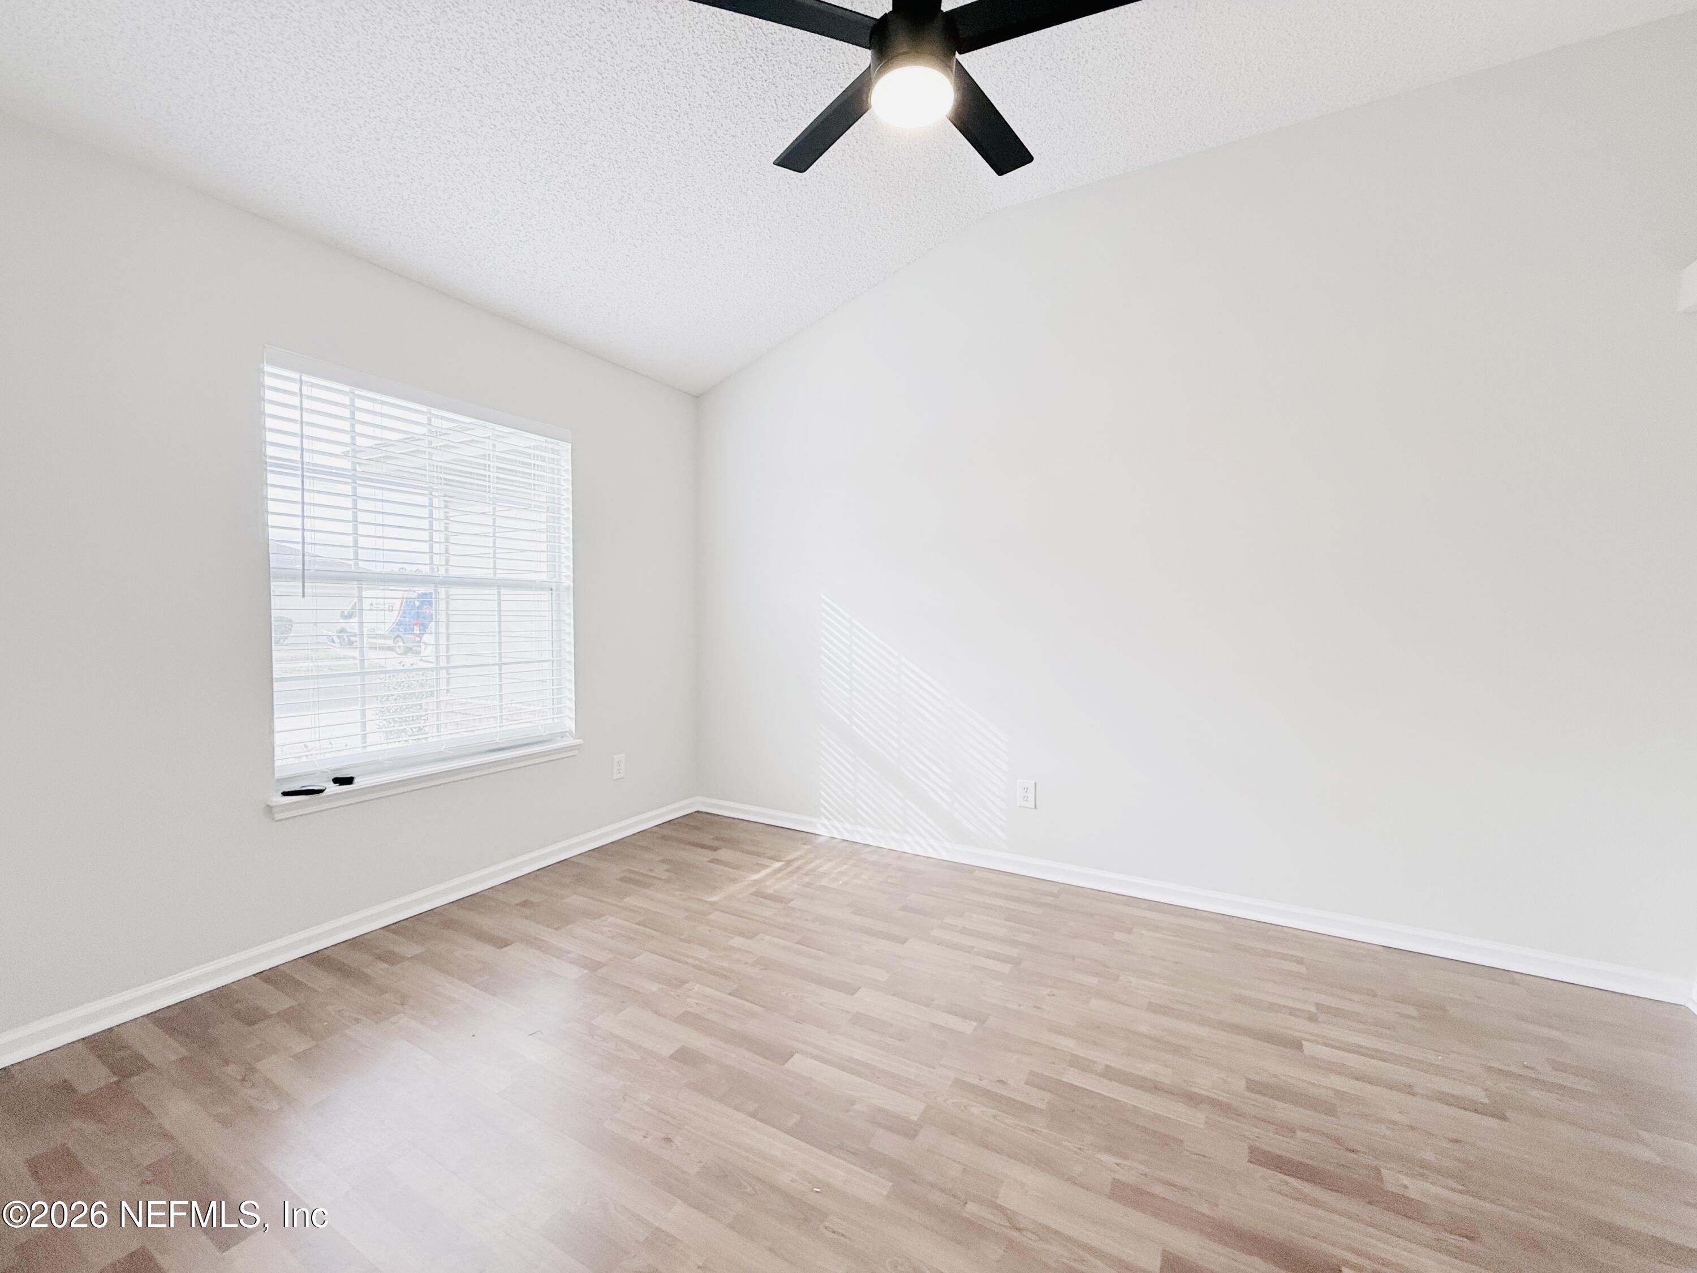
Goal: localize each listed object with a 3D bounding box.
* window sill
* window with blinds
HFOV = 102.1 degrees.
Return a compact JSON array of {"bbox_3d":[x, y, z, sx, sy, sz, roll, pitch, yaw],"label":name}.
[{"bbox_3d":[-1.624,0.551,2.790,0.095,0.075,1.235,2,3,29],"label":"window sill"},{"bbox_3d":[-1.623,-0.222,2.763,0.080,1.453,1.180,2,3,29],"label":"window with blinds"}]

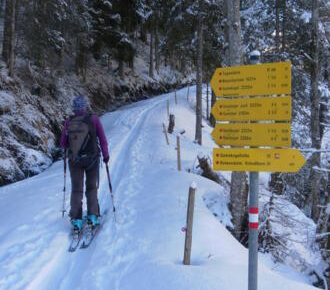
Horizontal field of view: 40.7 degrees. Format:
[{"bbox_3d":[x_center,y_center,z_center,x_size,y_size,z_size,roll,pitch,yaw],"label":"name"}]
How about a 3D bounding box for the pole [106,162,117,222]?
[{"bbox_3d":[-0.708,0.610,5.875,0.050,0.950,0.050,-3,16,12],"label":"pole"}]

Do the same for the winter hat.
[{"bbox_3d":[-1.105,-0.523,5.750,0.190,0.230,0.230,1,1,12],"label":"winter hat"}]

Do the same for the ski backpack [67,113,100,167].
[{"bbox_3d":[-1.020,-0.062,5.500,0.340,0.620,0.250,1,-2,12],"label":"ski backpack"}]

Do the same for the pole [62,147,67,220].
[{"bbox_3d":[-1.368,0.511,6.050,0.050,1.000,0.050,6,12,11],"label":"pole"}]

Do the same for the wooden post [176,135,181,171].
[{"bbox_3d":[0.280,0.180,8.900,0.062,0.720,0.062,-2,1,0],"label":"wooden post"}]

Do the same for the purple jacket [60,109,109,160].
[{"bbox_3d":[-1.031,-0.109,5.700,0.580,0.660,0.340,1,1,12],"label":"purple jacket"}]

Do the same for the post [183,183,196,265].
[{"bbox_3d":[0.236,0.753,4.200,0.062,0.760,0.062,5,0,6],"label":"post"}]

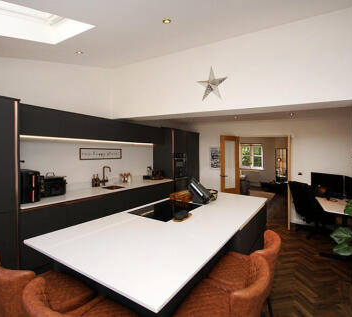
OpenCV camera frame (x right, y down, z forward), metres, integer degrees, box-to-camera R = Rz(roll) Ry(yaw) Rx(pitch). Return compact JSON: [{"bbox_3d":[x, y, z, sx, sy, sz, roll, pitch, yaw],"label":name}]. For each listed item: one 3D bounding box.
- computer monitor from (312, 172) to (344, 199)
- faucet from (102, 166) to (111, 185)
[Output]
[{"bbox_3d":[2.790,0.490,3.627,0.160,0.410,0.610,-1,0,-13],"label":"computer monitor"},{"bbox_3d":[-1.387,0.348,3.970,0.230,0.370,0.120,0,1,35],"label":"faucet"}]

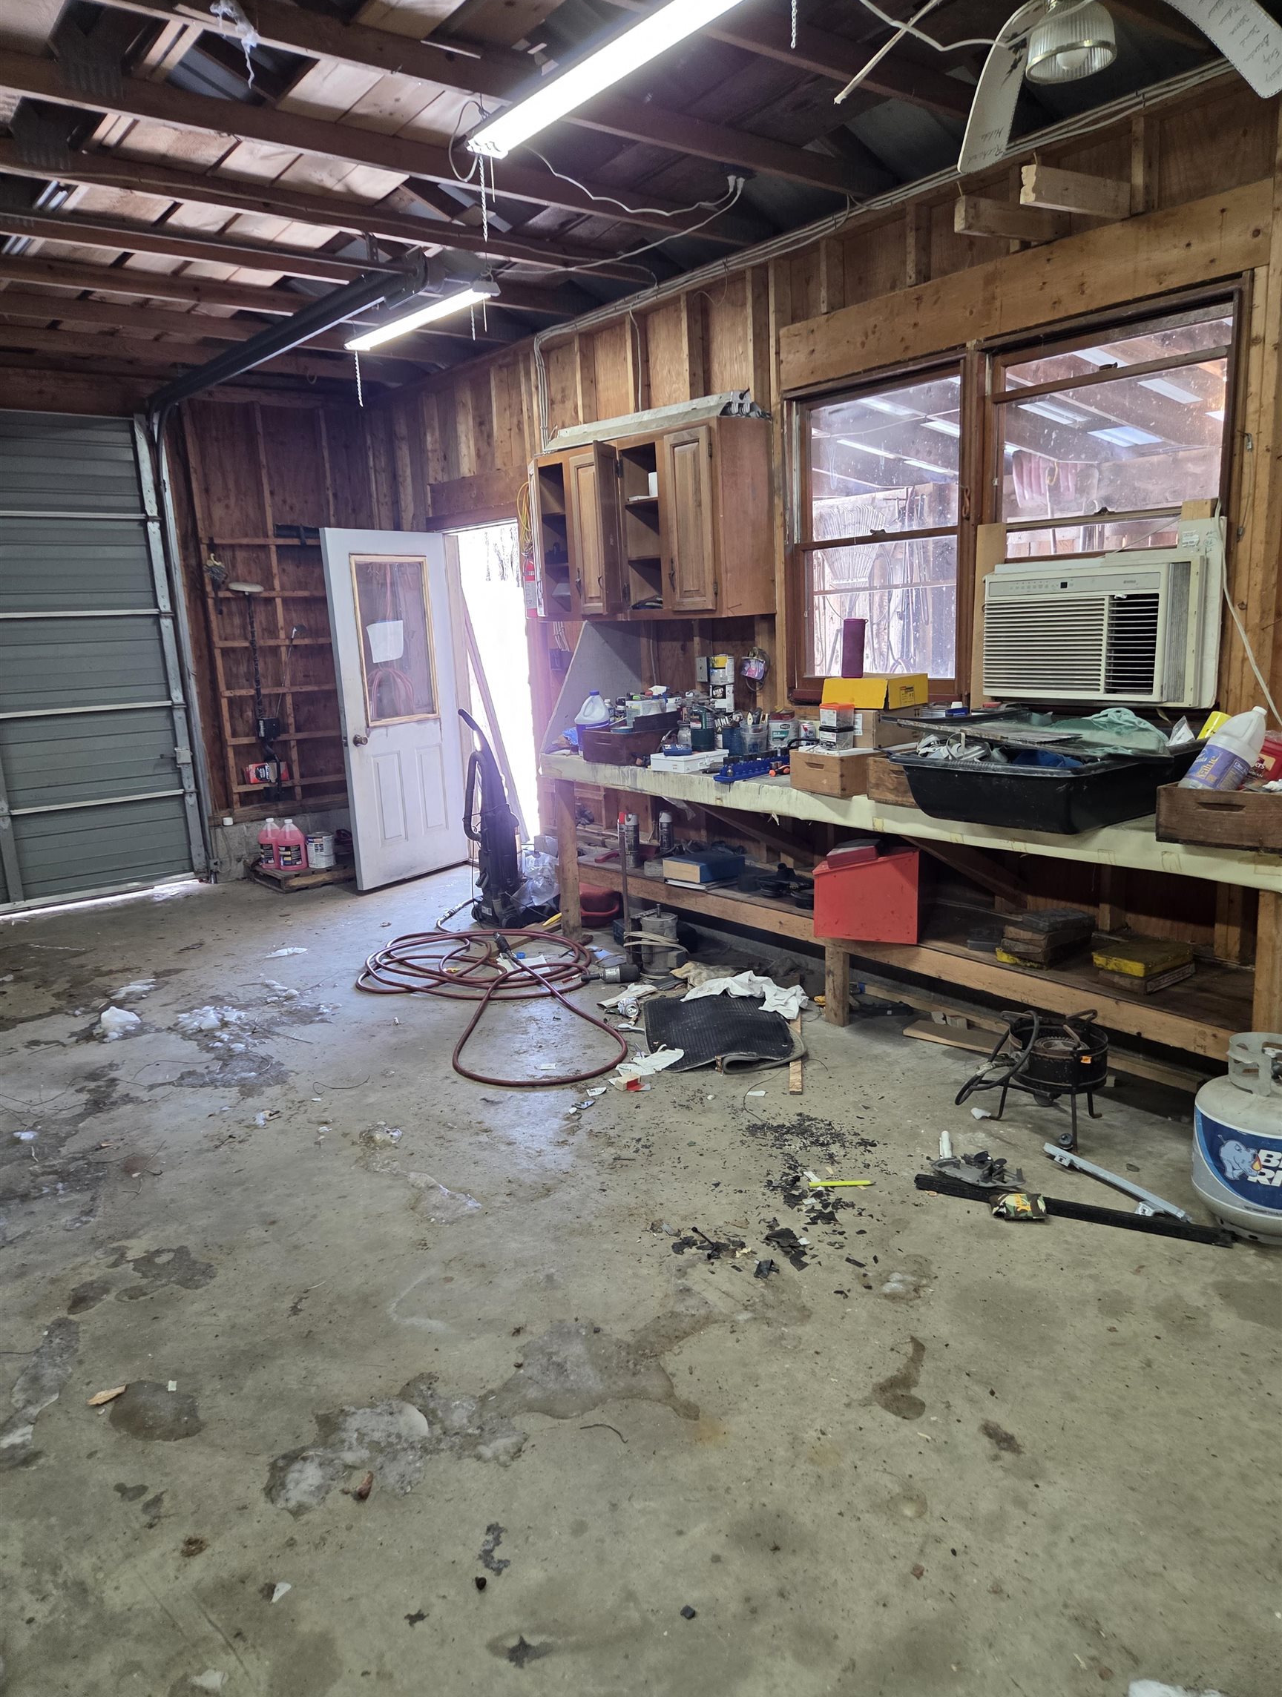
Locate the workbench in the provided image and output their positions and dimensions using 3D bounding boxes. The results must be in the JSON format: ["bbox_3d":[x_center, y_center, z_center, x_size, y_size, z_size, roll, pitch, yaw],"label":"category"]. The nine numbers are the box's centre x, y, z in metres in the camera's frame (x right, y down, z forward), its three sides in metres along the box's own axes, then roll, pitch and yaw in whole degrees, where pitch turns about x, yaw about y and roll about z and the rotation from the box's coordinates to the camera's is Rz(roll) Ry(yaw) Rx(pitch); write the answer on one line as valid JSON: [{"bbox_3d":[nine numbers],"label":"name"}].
[{"bbox_3d":[0.816,0.173,4.294,0.600,0.865,3.440,-11,14,-36],"label":"workbench"}]

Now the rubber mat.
[{"bbox_3d":[0.285,0.631,4.132,0.520,0.080,0.750,-3,11,-3],"label":"rubber mat"}]

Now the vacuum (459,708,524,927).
[{"bbox_3d":[-0.715,-0.161,5.730,0.420,1.100,0.310,-11,14,-37],"label":"vacuum"}]

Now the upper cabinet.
[{"bbox_3d":[0.010,-1.423,5.128,0.330,0.765,1.340,-11,14,-37],"label":"upper cabinet"}]

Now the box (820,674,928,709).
[{"bbox_3d":[0.850,-0.563,4.099,0.280,0.105,0.255,8,15,42],"label":"box"}]

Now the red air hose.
[{"bbox_3d":[-0.649,0.576,4.682,1.030,0.060,2.100,-5,12,-13],"label":"red air hose"}]

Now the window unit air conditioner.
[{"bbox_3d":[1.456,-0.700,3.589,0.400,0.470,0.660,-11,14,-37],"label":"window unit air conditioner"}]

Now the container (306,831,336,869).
[{"bbox_3d":[-1.959,0.012,6.940,0.172,0.195,0.172,-11,14,-37],"label":"container"}]

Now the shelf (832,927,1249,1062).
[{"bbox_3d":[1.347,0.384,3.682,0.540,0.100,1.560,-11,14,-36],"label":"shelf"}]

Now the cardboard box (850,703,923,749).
[{"bbox_3d":[0.847,-0.440,4.077,0.260,0.131,0.200,-12,15,-40],"label":"cardboard box"}]

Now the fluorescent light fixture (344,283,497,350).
[{"bbox_3d":[-1.010,-2.385,5.100,0.130,0.070,1.230,-11,14,-37],"label":"fluorescent light fixture"}]

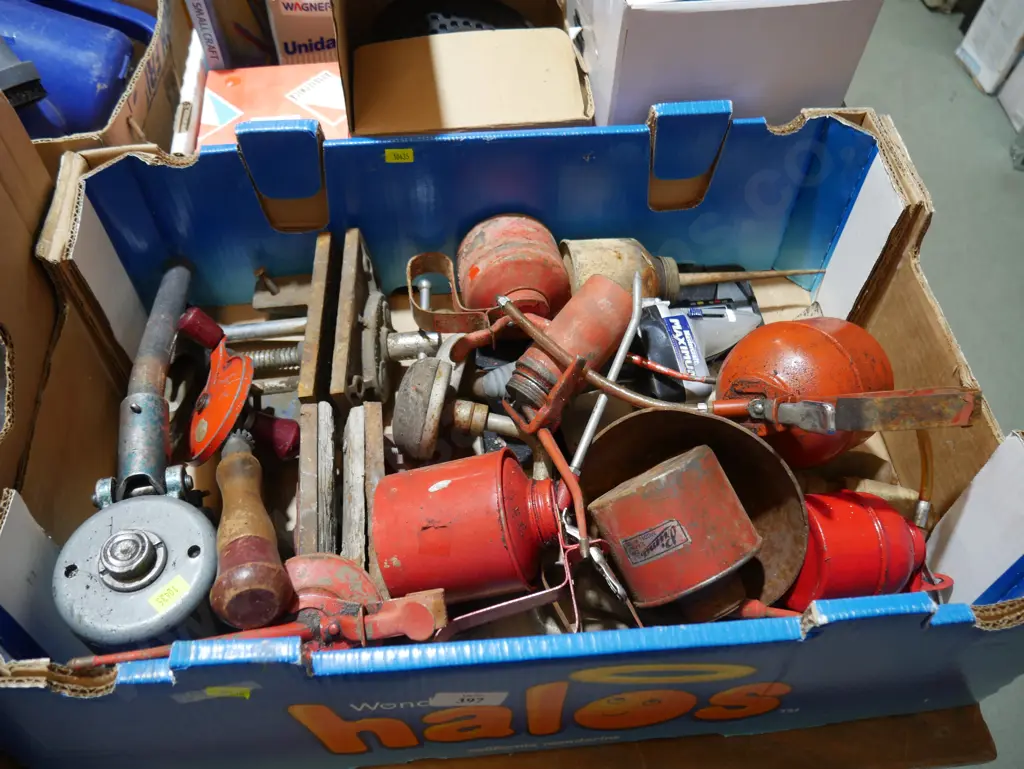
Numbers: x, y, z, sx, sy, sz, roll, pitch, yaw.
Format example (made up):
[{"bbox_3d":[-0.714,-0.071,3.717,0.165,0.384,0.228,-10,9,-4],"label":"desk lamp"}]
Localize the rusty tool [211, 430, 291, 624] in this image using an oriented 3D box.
[{"bbox_3d":[-0.172,0.084,0.534,0.046,0.046,0.158,-14,38,-11],"label":"rusty tool"}]

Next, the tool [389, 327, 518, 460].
[{"bbox_3d":[-0.042,0.008,0.618,0.095,0.080,0.095,-4,55,-4],"label":"tool"}]

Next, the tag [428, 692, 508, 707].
[{"bbox_3d":[-0.023,0.170,0.446,0.040,0.024,0.001,4,52,-14],"label":"tag"}]

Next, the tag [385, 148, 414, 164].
[{"bbox_3d":[-0.086,-0.176,0.637,0.021,0.013,0.001,-4,54,-4],"label":"tag"}]

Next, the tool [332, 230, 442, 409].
[{"bbox_3d":[-0.095,-0.036,0.651,0.078,0.085,0.162,-3,55,-3],"label":"tool"}]

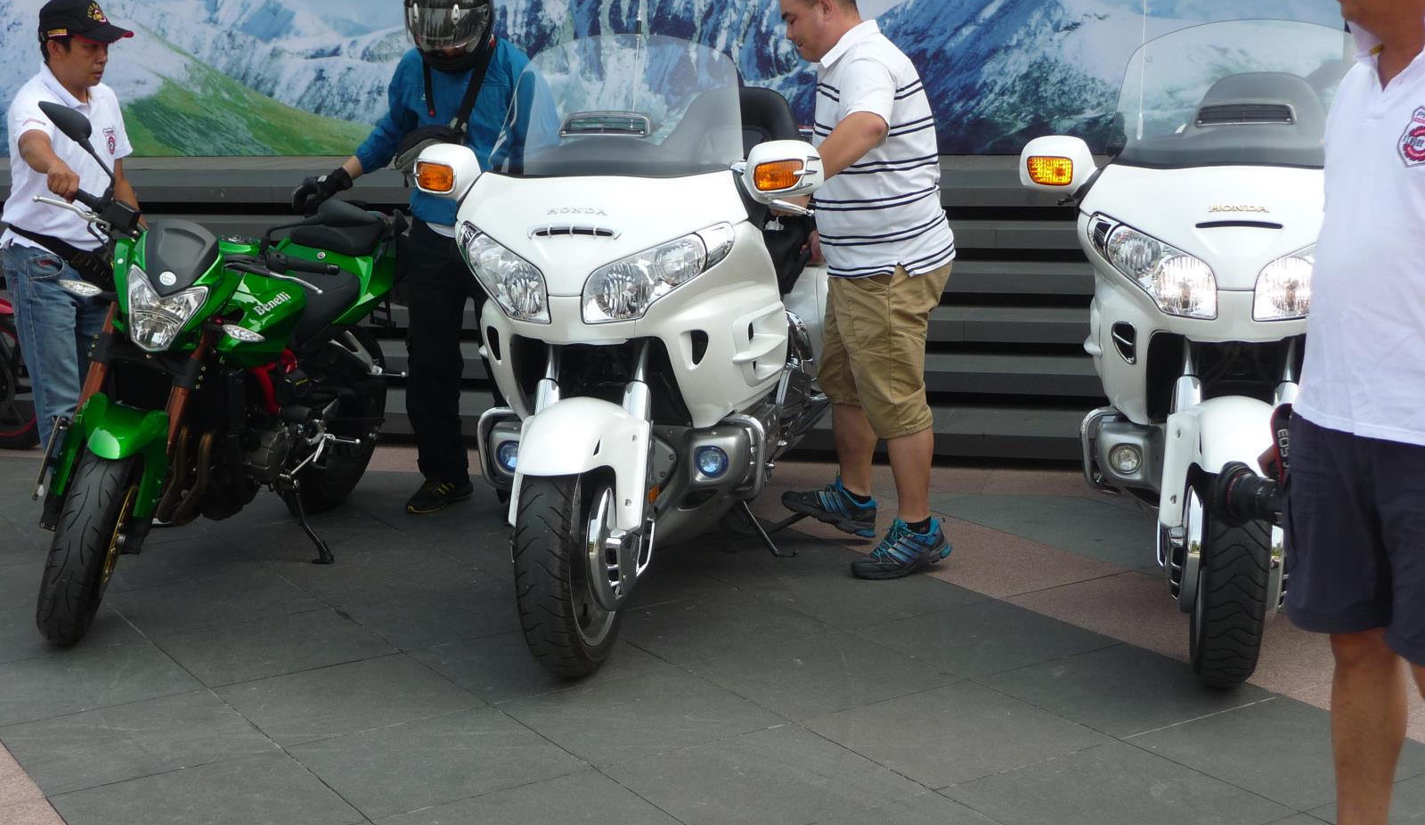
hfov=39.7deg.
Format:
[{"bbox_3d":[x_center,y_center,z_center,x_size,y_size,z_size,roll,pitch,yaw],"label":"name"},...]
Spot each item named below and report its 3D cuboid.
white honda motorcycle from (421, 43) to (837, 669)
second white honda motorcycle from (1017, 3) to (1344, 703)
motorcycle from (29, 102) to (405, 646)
[{"bbox_3d":[-0.074,-0.289,5.548,1.020,1.500,2.630,2,11,16],"label":"white honda motorcycle"},{"bbox_3d":[1.503,-0.286,5.323,1.020,1.500,2.630,2,11,20],"label":"second white honda motorcycle"},{"bbox_3d":[-1.383,-0.157,5.726,0.860,1.250,2.130,9,13,13],"label":"motorcycle"}]

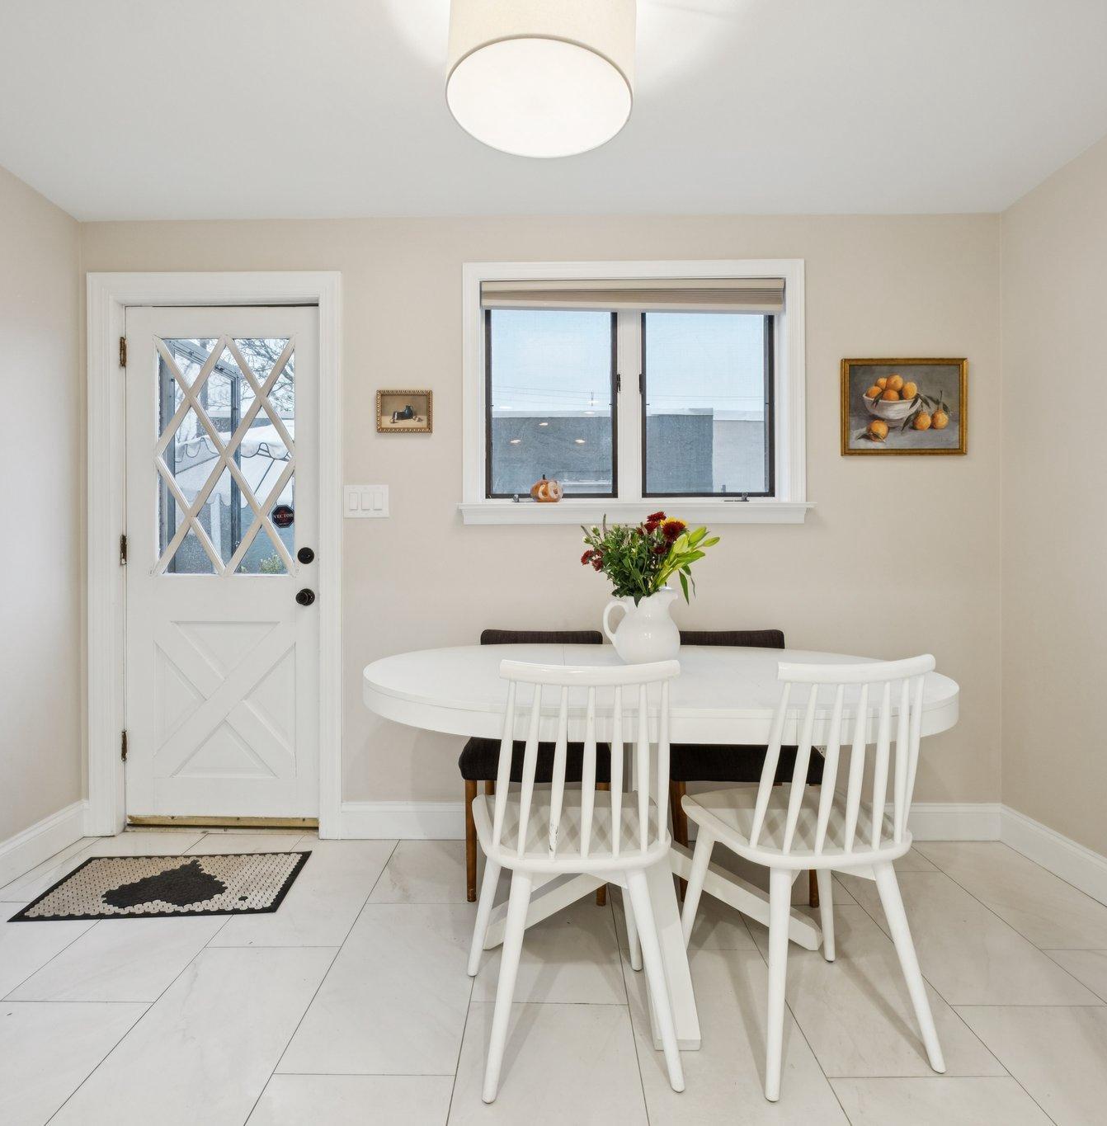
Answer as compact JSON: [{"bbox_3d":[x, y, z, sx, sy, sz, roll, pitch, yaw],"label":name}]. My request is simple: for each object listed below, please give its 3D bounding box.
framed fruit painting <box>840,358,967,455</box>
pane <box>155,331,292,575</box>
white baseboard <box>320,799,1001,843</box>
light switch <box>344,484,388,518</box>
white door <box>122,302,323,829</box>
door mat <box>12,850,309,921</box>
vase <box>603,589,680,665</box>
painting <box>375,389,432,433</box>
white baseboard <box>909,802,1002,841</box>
[{"bbox_3d":[1.288,-0.571,2.594,0.463,0.361,0.025,0,1,1],"label":"framed fruit painting"},{"bbox_3d":[-1.262,-0.416,2.737,0.526,0.925,0.032,0,1,1],"label":"pane"},{"bbox_3d":[0.403,0.959,2.629,2.501,0.137,0.020,0,1,1],"label":"white baseboard"},{"bbox_3d":[-0.697,-0.230,2.635,0.167,0.125,0.010,0,1,1],"label":"light switch"},{"bbox_3d":[-1.270,0.014,2.744,0.750,2.021,0.045,0,1,1],"label":"white door"},{"bbox_3d":[-1.233,1.041,2.301,0.763,0.010,0.440,0,1,-4],"label":"door mat"},{"bbox_3d":[0.267,0.190,2.109,0.235,0.222,0.190,0,1,-1],"label":"vase"},{"bbox_3d":[-0.551,-0.560,2.623,0.208,0.162,0.020,0,1,1],"label":"painting"},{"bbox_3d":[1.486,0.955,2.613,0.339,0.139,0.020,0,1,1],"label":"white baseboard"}]

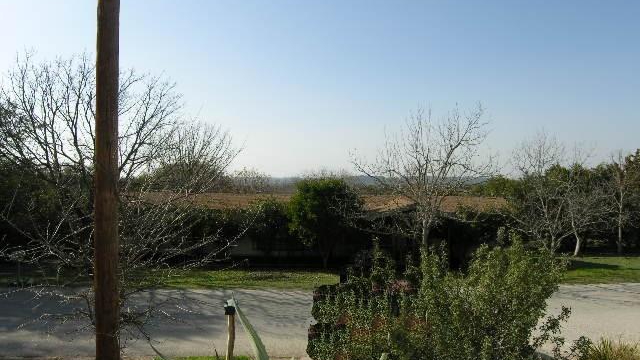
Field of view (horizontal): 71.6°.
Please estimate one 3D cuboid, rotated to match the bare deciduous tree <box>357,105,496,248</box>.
[{"bbox_3d":[4.280,0.150,18.600,5.850,6.600,5.200,0,0,0],"label":"bare deciduous tree"}]

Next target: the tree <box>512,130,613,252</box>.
[{"bbox_3d":[11.650,0.630,21.500,4.850,5.900,4.400,0,0,0],"label":"tree"}]

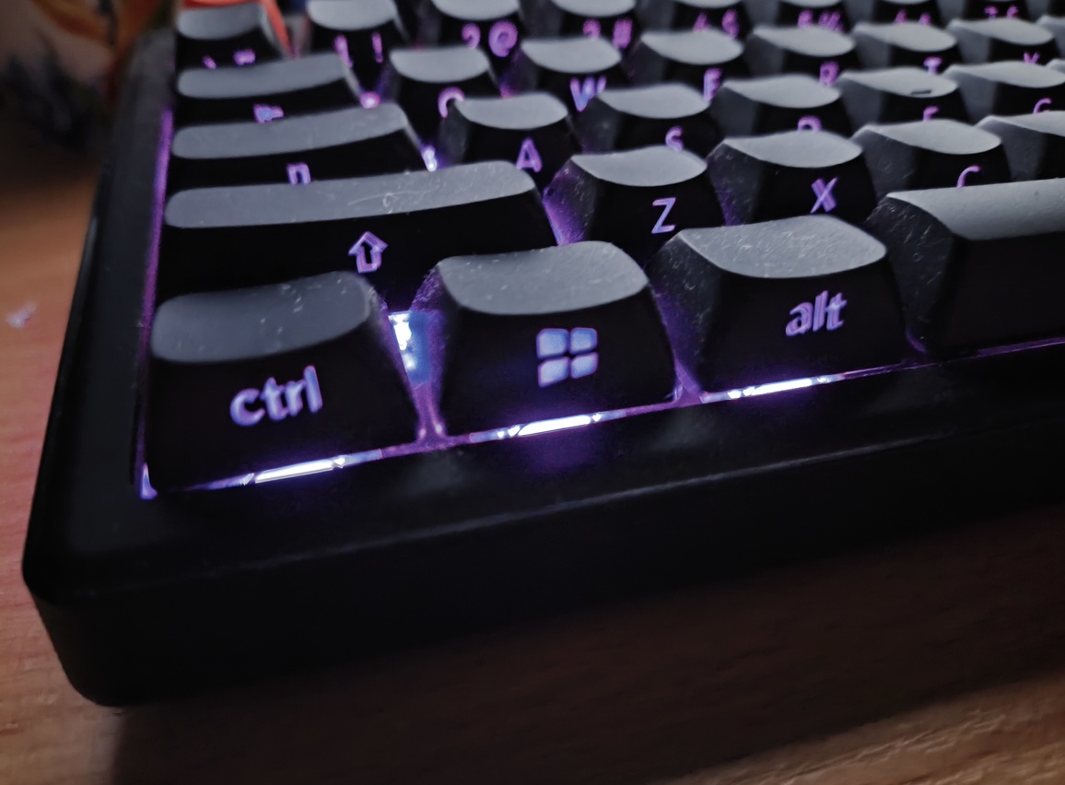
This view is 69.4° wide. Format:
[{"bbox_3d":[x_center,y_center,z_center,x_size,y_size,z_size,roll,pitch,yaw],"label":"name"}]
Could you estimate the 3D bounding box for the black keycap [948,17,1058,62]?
[{"bbox_3d":[0.078,-0.058,0.133,0.018,0.010,0.018,-10,44,-14],"label":"black keycap"}]

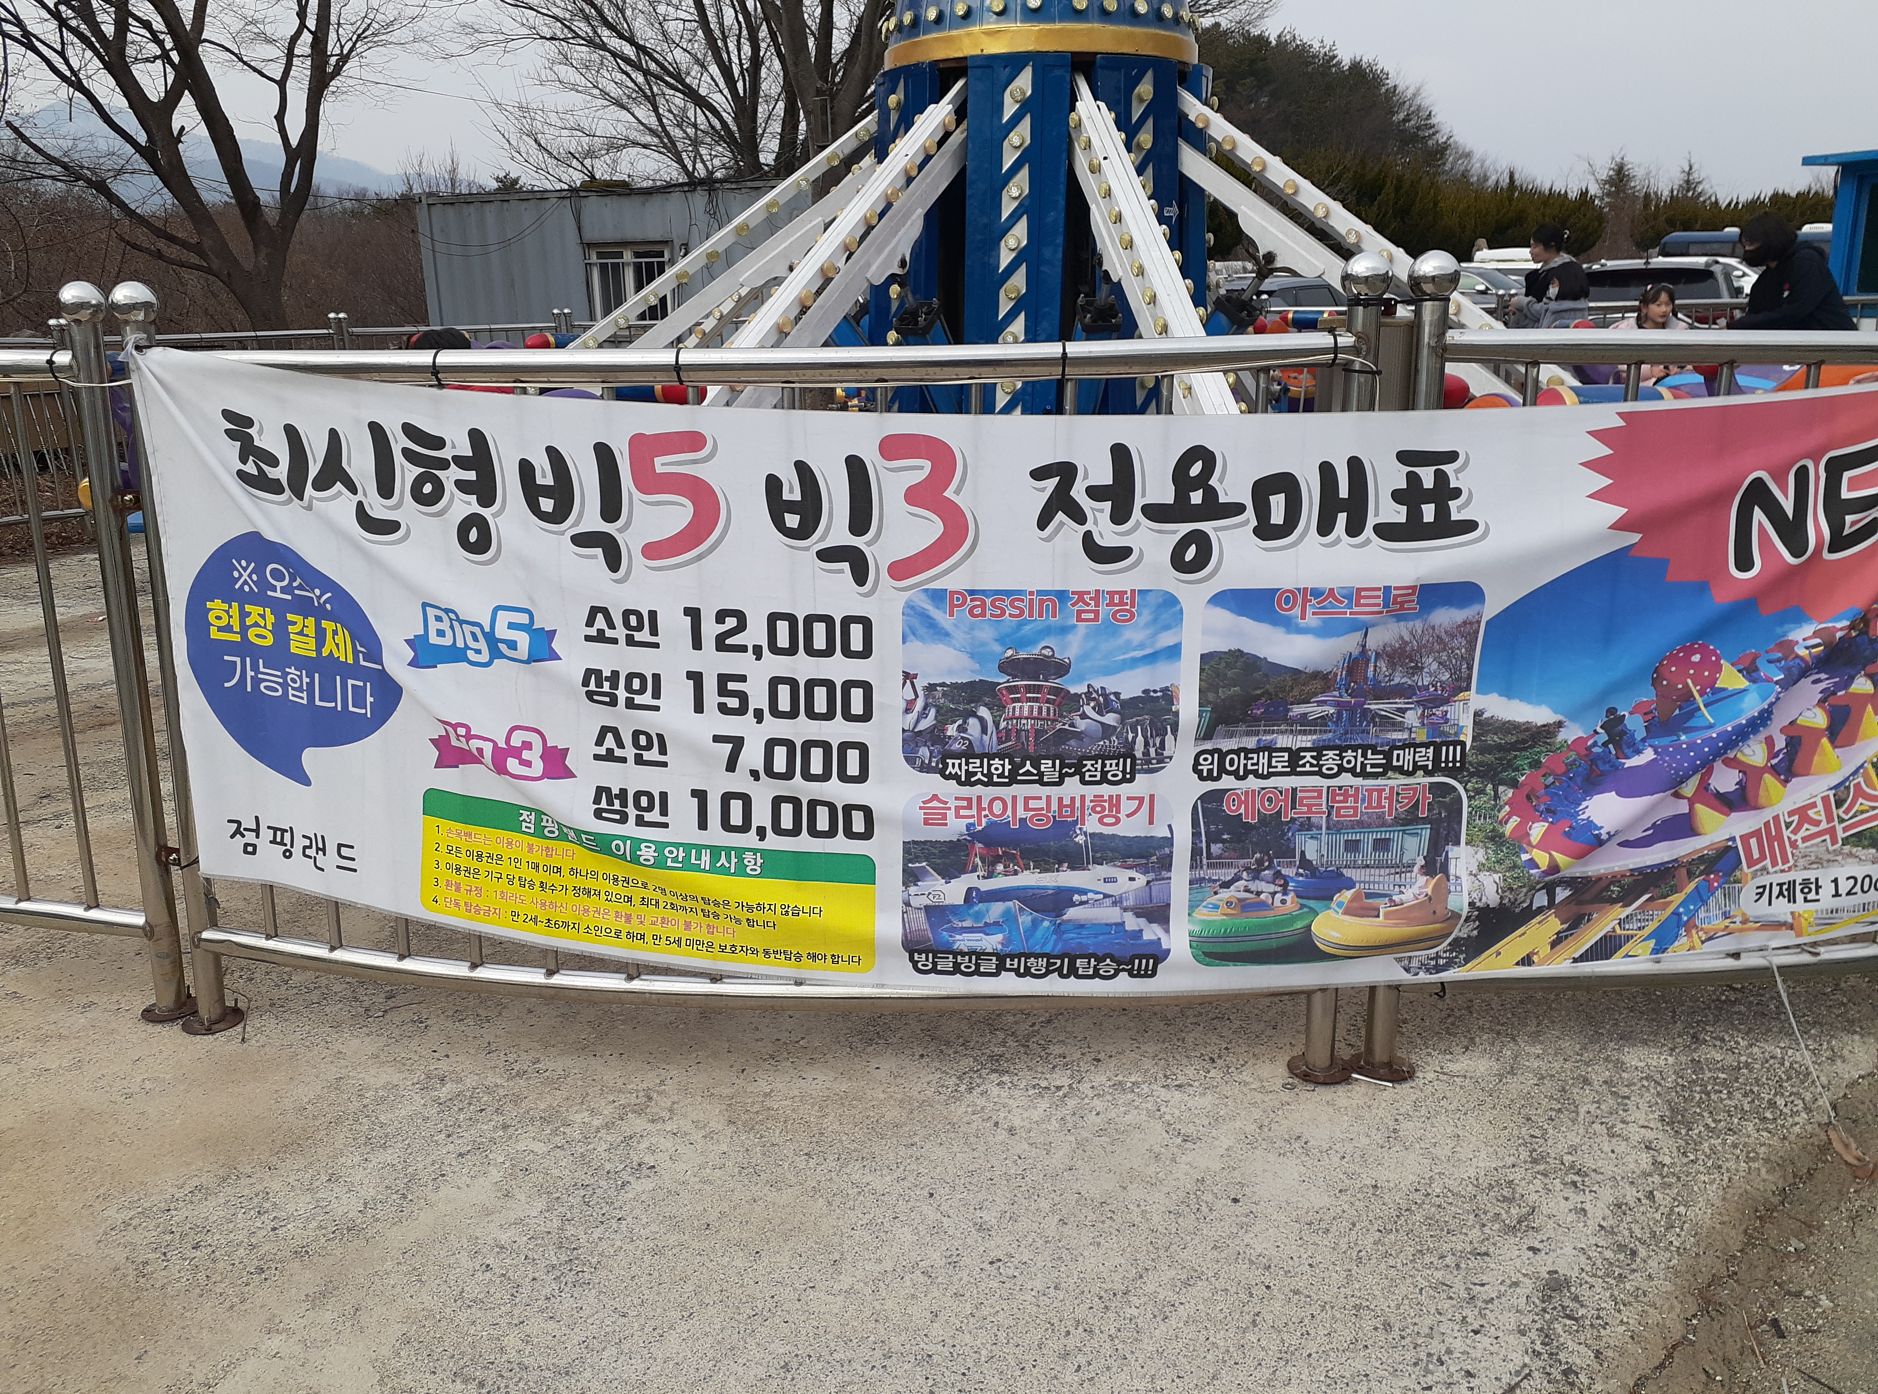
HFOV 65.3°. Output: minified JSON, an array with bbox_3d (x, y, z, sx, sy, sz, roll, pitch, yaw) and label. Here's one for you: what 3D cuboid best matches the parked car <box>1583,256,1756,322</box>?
[{"bbox_3d":[9.238,-4.843,19.616,1.880,1.720,4.750,4,14,18],"label":"parked car"}]

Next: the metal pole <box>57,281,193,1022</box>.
[{"bbox_3d":[-1.478,-0.055,2.673,0.100,1.356,0.100,-2,14,-12],"label":"metal pole"}]

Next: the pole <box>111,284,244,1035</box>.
[{"bbox_3d":[-1.359,-0.037,2.611,0.100,1.351,0.100,-2,14,-12],"label":"pole"}]

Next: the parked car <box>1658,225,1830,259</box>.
[{"bbox_3d":[17.233,-7.787,28.569,5.800,2.400,2.000,0,13,2],"label":"parked car"}]

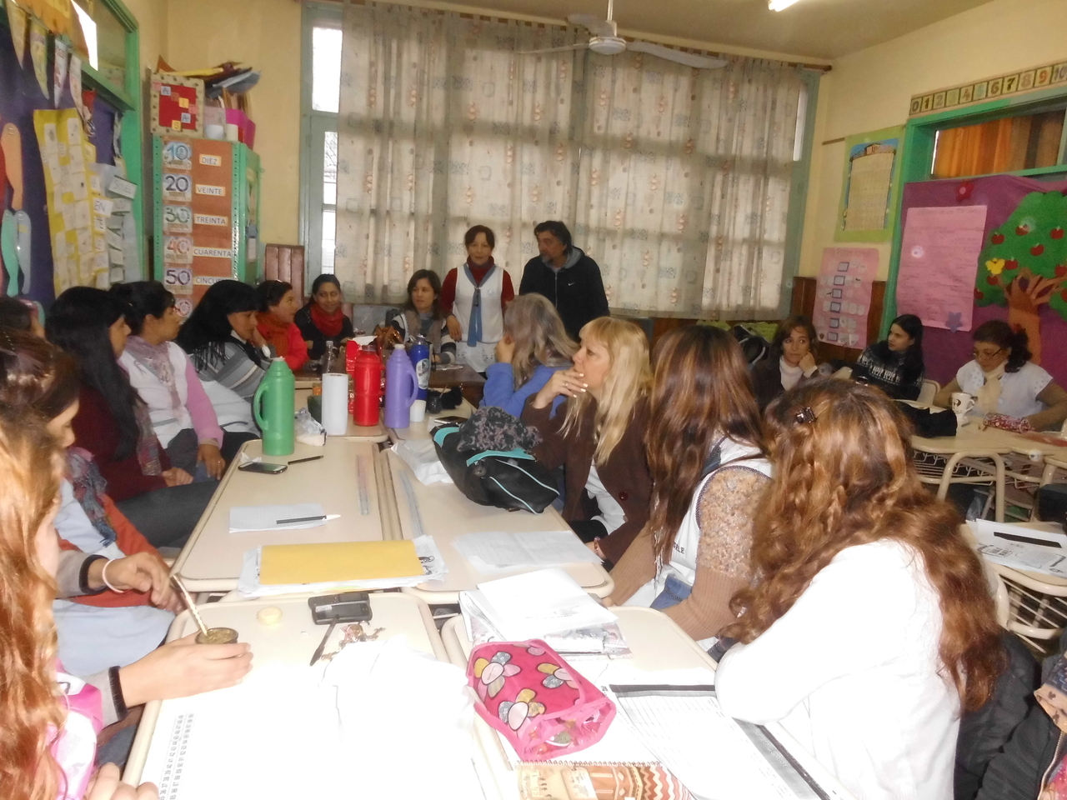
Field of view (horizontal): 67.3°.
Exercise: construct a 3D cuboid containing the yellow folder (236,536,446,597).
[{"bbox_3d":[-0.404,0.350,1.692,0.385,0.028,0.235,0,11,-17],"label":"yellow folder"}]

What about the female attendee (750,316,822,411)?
[{"bbox_3d":[1.097,0.217,3.735,0.500,1.205,0.720,10,12,32],"label":"female attendee"}]

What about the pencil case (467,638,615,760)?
[{"bbox_3d":[0.005,0.443,1.221,0.130,0.070,0.230,-1,11,-26],"label":"pencil case"}]

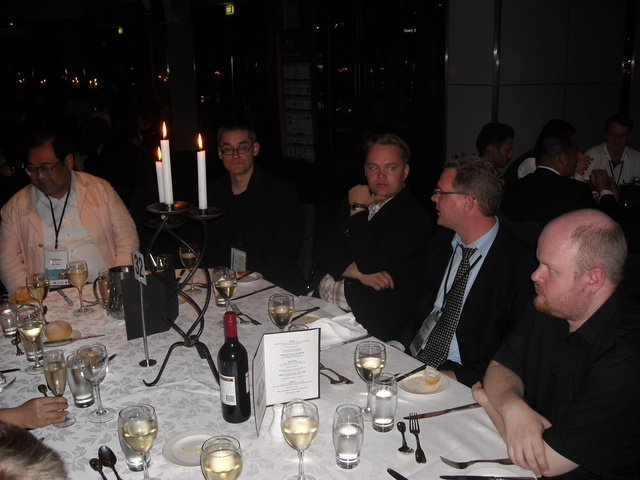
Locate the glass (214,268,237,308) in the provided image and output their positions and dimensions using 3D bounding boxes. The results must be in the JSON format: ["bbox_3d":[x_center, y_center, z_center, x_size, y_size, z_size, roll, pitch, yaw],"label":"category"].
[{"bbox_3d":[-0.332,0.197,2.303,0.078,0.187,0.078,-1,14,0],"label":"glass"}]

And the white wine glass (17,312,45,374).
[{"bbox_3d":[-0.868,0.307,1.950,0.080,0.190,0.080,0,16,0],"label":"white wine glass"}]

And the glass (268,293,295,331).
[{"bbox_3d":[-0.116,0.265,2.016,0.078,0.187,0.078,-1,14,0],"label":"glass"}]

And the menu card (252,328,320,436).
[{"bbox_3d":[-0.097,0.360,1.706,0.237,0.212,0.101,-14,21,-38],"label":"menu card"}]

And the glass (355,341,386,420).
[{"bbox_3d":[0.130,0.373,1.693,0.081,0.191,0.081,0,16,0],"label":"glass"}]

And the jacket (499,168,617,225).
[{"bbox_3d":[1.235,-0.075,3.461,0.560,0.660,0.450,6,15,26],"label":"jacket"}]

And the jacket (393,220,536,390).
[{"bbox_3d":[0.489,0.236,2.210,0.410,0.640,0.520,-11,19,-31],"label":"jacket"}]

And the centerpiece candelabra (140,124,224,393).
[{"bbox_3d":[-0.378,0.048,1.835,0.255,0.745,0.255,0,16,0],"label":"centerpiece candelabra"}]

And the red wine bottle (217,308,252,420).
[{"bbox_3d":[-0.216,0.324,1.679,0.076,0.298,0.076,0,16,0],"label":"red wine bottle"}]

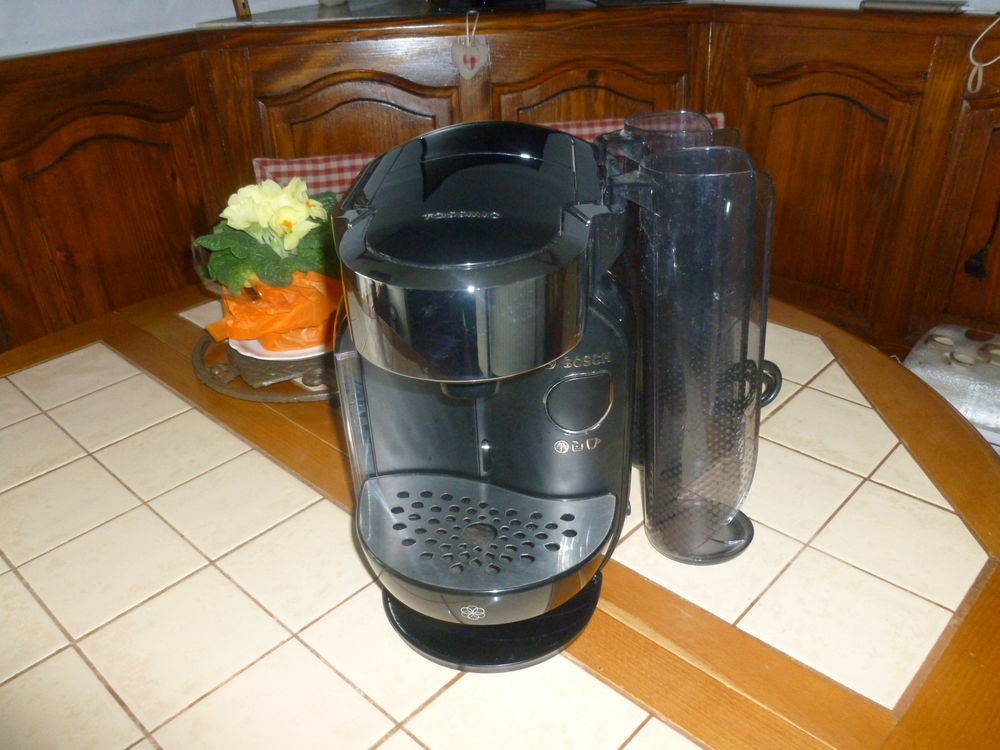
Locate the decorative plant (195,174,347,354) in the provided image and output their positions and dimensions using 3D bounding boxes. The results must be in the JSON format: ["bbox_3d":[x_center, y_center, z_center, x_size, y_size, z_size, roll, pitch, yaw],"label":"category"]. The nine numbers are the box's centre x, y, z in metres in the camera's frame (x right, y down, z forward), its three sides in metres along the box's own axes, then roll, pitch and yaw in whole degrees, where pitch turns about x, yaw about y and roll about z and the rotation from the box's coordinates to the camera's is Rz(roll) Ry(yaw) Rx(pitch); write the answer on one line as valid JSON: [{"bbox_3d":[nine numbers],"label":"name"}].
[{"bbox_3d":[-0.227,-0.116,0.819,0.152,0.158,0.150,-9,31,-14],"label":"decorative plant"}]

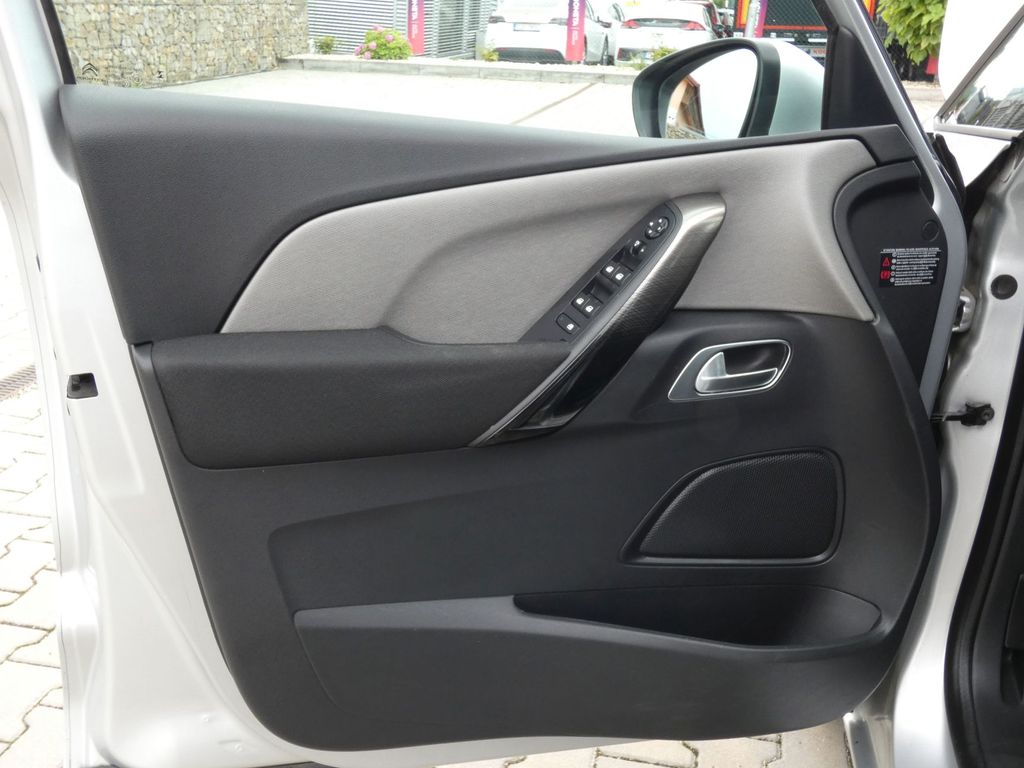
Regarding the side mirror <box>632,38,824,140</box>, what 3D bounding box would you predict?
[{"bbox_3d":[0.278,-0.319,1.145,0.145,0.165,0.240,-10,25,-25],"label":"side mirror"}]

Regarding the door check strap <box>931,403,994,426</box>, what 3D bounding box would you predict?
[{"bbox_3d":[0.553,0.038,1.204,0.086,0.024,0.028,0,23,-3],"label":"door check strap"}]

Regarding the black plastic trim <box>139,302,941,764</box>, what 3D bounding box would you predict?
[{"bbox_3d":[0.052,0.175,1.093,0.885,0.520,0.130,0,23,-3],"label":"black plastic trim"}]

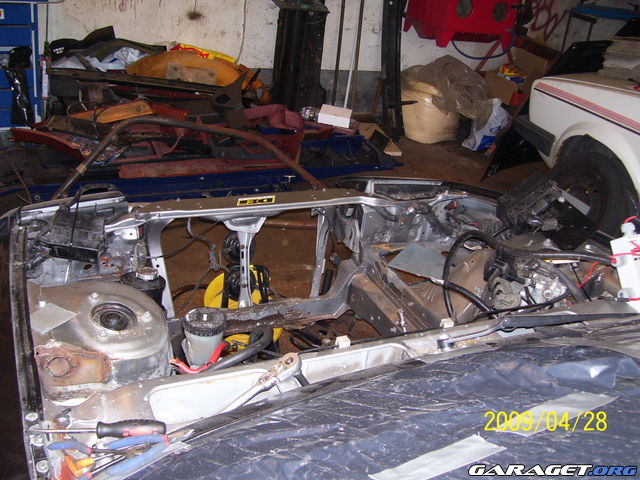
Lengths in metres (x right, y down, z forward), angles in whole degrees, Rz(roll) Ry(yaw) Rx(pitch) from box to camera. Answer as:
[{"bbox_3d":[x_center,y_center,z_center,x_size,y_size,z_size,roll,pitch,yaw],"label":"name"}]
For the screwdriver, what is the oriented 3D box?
[{"bbox_3d":[-0.334,0.285,1.028,0.205,0.028,0.028,-2,23,0],"label":"screwdriver"}]

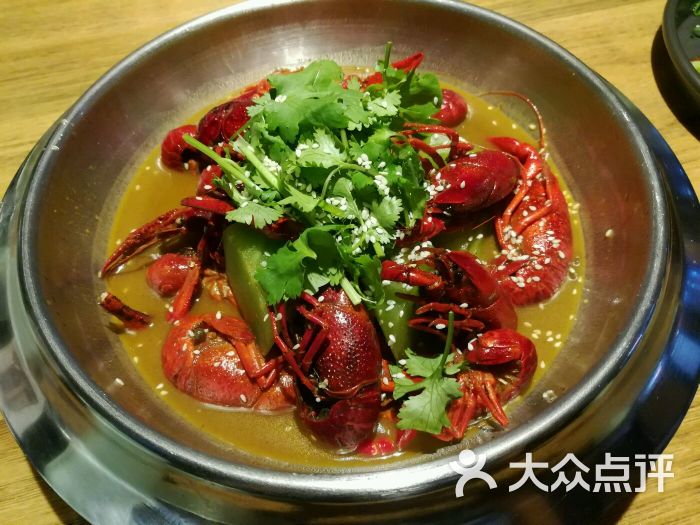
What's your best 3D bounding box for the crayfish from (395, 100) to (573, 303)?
[{"bbox_3d":[0.073,-0.038,0.316,0.092,0.046,0.130,0,59,0],"label":"crayfish"}]

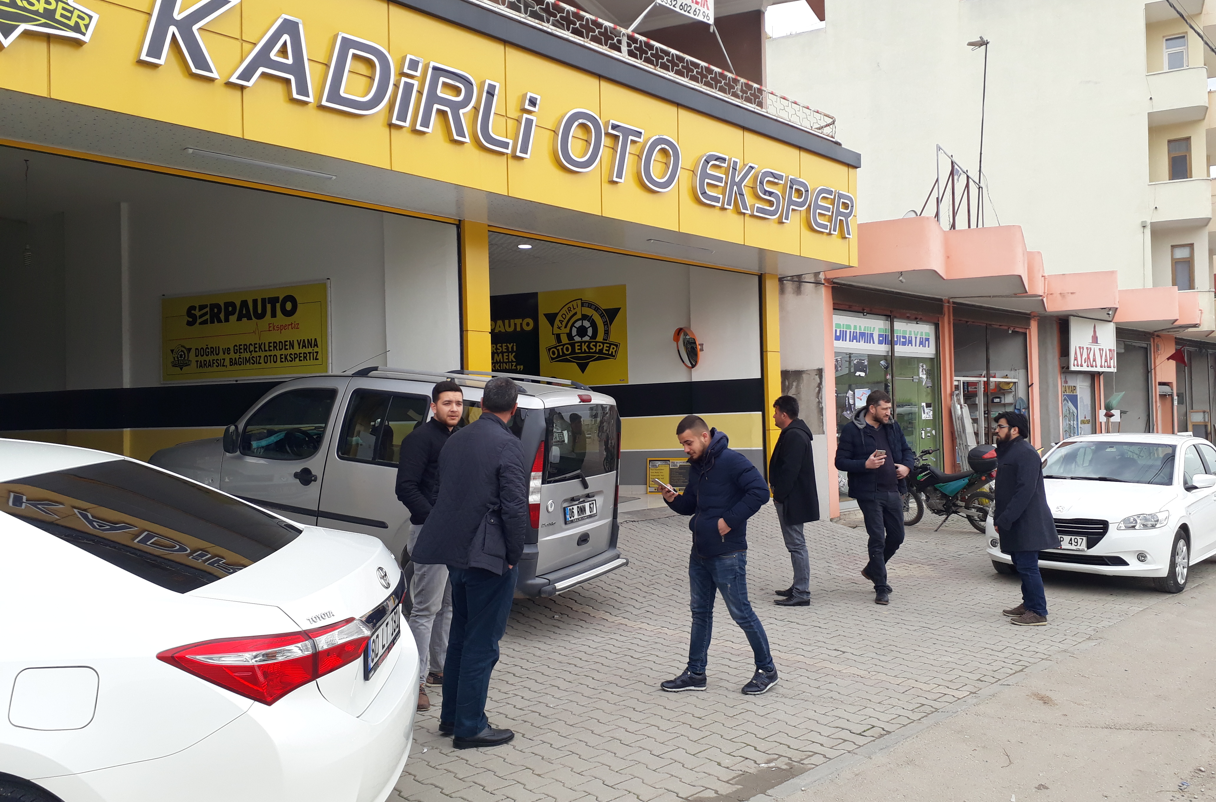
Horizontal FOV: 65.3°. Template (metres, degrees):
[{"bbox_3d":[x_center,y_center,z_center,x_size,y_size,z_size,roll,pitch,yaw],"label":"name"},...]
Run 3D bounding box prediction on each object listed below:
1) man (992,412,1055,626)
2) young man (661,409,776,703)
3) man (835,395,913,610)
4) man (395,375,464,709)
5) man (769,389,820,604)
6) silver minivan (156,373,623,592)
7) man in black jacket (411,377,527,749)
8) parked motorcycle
[{"bbox_3d":[3.430,0.922,7.840,0.470,1.680,0.520,-2,-2,22],"label":"man"},{"bbox_3d":[0.655,0.903,5.620,0.620,1.620,0.480,-1,-2,-18],"label":"young man"},{"bbox_3d":[2.385,0.848,8.480,0.660,1.820,0.500,-1,-1,-12],"label":"man"},{"bbox_3d":[-0.965,0.795,5.430,0.540,1.800,0.400,-1,-2,-27],"label":"man"},{"bbox_3d":[1.655,0.850,8.420,0.440,1.800,0.540,-2,-1,12],"label":"man"},{"bbox_3d":[-2.141,0.591,8.189,4.250,1.820,1.720,5,4,26],"label":"silver minivan"},{"bbox_3d":[-0.700,0.791,4.780,0.560,1.800,0.420,-2,-2,34],"label":"man in black jacket"},{"bbox_3d":[4.730,1.215,13.200,0.780,1.220,2.050,0,-2,-38],"label":"parked motorcycle"}]

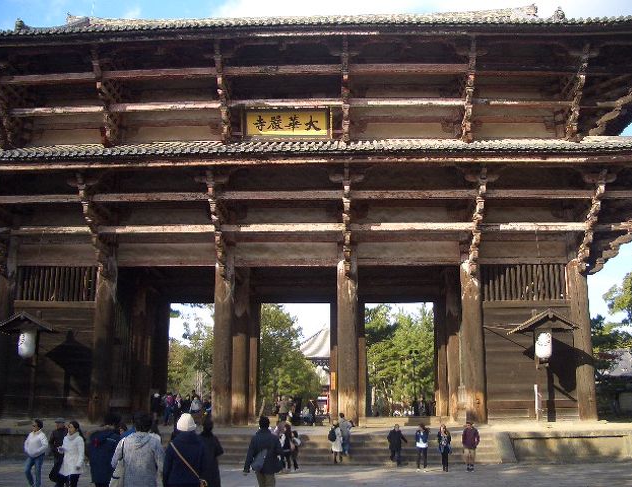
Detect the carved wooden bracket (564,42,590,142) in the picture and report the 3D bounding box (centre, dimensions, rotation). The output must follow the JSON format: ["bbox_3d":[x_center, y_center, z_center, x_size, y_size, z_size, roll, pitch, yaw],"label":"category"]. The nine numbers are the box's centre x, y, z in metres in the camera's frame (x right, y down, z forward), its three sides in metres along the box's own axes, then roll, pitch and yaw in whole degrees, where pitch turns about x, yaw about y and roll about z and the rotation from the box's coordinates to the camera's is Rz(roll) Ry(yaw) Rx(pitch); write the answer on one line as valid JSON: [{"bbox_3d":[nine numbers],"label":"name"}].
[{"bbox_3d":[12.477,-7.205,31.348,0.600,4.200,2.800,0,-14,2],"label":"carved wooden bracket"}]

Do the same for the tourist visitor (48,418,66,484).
[{"bbox_3d":[-6.217,5.074,15.800,0.400,1.700,0.520,8,-16,-29],"label":"tourist visitor"}]

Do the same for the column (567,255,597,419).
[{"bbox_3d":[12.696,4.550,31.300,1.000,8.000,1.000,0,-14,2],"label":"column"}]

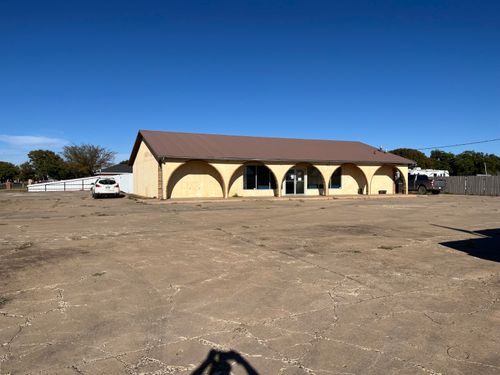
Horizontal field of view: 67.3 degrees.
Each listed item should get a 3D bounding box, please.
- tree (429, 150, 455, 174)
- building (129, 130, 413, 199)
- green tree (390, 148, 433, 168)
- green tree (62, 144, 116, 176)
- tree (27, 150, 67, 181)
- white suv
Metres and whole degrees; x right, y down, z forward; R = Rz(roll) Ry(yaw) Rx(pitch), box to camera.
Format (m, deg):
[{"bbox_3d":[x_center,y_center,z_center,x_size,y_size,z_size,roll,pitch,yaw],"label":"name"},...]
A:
[{"bbox_3d":[37.745,-3.560,73.943,5.720,7.270,5.720,0,1,0],"label":"tree"},{"bbox_3d":[1.432,-2.046,36.042,23.250,5.570,14.990,0,1,-25],"label":"building"},{"bbox_3d":[30.781,-3.645,71.941,8.440,7.500,8.440,0,1,0],"label":"green tree"},{"bbox_3d":[-28.204,-3.729,65.941,9.140,7.700,9.140,0,1,0],"label":"green tree"},{"bbox_3d":[-37.744,-3.500,69.946,7.640,7.050,7.640,0,1,0],"label":"tree"},{"bbox_3d":[-12.008,-0.031,31.172,1.890,1.710,4.800,0,1,-25],"label":"white suv"}]

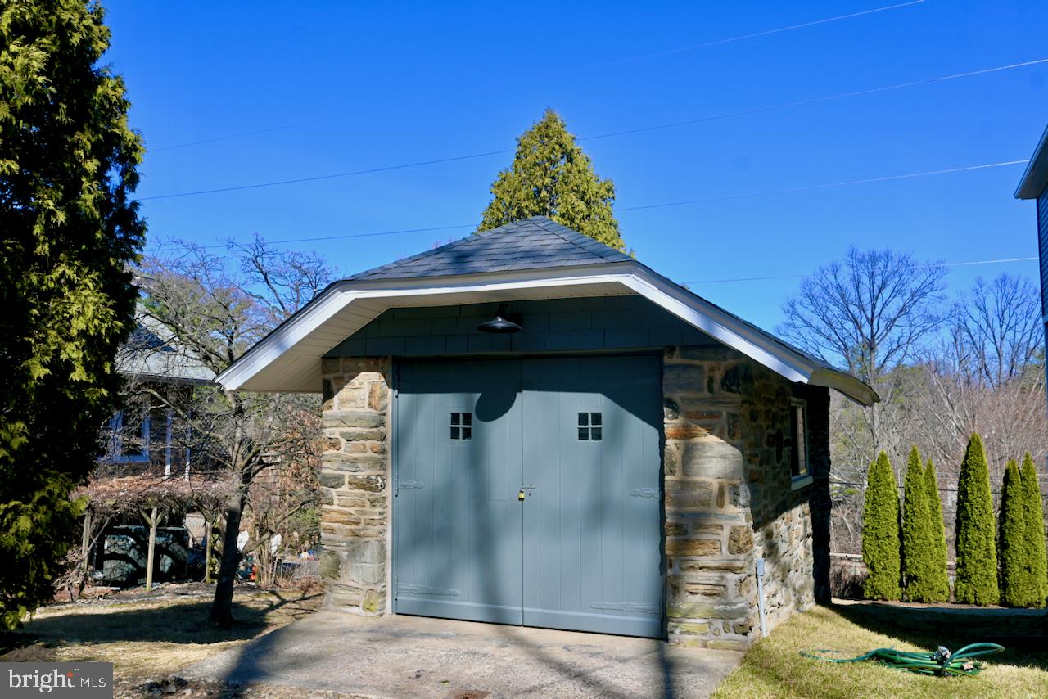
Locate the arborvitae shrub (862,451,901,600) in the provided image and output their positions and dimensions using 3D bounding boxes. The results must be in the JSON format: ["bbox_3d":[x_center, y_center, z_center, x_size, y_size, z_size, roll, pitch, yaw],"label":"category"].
[{"bbox_3d":[5.851,2.875,14.300,0.630,2.430,0.630,0,-4,0],"label":"arborvitae shrub"}]

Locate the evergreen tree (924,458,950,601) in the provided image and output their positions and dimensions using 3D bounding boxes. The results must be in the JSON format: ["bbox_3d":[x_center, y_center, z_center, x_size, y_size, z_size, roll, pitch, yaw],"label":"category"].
[{"bbox_3d":[6.635,2.948,14.200,0.580,2.330,0.580,0,-4,0],"label":"evergreen tree"}]

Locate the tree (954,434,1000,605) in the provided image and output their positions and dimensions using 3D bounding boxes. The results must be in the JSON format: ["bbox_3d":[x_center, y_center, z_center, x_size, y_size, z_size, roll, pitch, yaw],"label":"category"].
[{"bbox_3d":[7.251,2.723,14.000,0.730,2.730,0.720,0,-4,0],"label":"tree"}]

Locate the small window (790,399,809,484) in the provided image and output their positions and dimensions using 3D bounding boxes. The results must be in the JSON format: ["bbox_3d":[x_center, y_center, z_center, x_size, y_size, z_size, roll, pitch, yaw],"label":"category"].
[{"bbox_3d":[2.852,0.932,9.000,0.120,0.860,0.800,-2,-5,24],"label":"small window"}]

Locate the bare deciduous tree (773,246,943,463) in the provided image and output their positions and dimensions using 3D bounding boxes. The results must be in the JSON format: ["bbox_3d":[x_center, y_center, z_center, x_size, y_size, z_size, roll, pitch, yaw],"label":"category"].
[{"bbox_3d":[18.695,2.317,48.000,9.300,15.500,9.000,0,-4,0],"label":"bare deciduous tree"}]

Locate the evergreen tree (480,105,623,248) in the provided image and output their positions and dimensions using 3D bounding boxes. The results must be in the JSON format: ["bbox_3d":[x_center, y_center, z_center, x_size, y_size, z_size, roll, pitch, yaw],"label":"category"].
[{"bbox_3d":[0.472,-0.022,16.000,3.600,8.800,3.500,0,-4,0],"label":"evergreen tree"}]

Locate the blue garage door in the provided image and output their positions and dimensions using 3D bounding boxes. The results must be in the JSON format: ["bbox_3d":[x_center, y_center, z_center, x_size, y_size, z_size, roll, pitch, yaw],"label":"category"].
[{"bbox_3d":[-0.019,1.188,7.350,2.400,2.250,0.100,-2,-5,22],"label":"blue garage door"}]

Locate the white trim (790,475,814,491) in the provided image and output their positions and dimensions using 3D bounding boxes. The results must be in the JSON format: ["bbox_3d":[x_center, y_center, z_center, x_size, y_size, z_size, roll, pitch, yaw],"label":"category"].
[{"bbox_3d":[2.877,1.379,9.000,0.120,0.100,0.880,-2,-5,24],"label":"white trim"}]

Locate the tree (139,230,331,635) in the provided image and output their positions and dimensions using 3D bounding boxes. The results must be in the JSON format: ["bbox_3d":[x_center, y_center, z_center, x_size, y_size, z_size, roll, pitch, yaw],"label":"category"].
[{"bbox_3d":[-2.758,0.782,8.300,2.150,3.750,2.100,0,-4,0],"label":"tree"}]

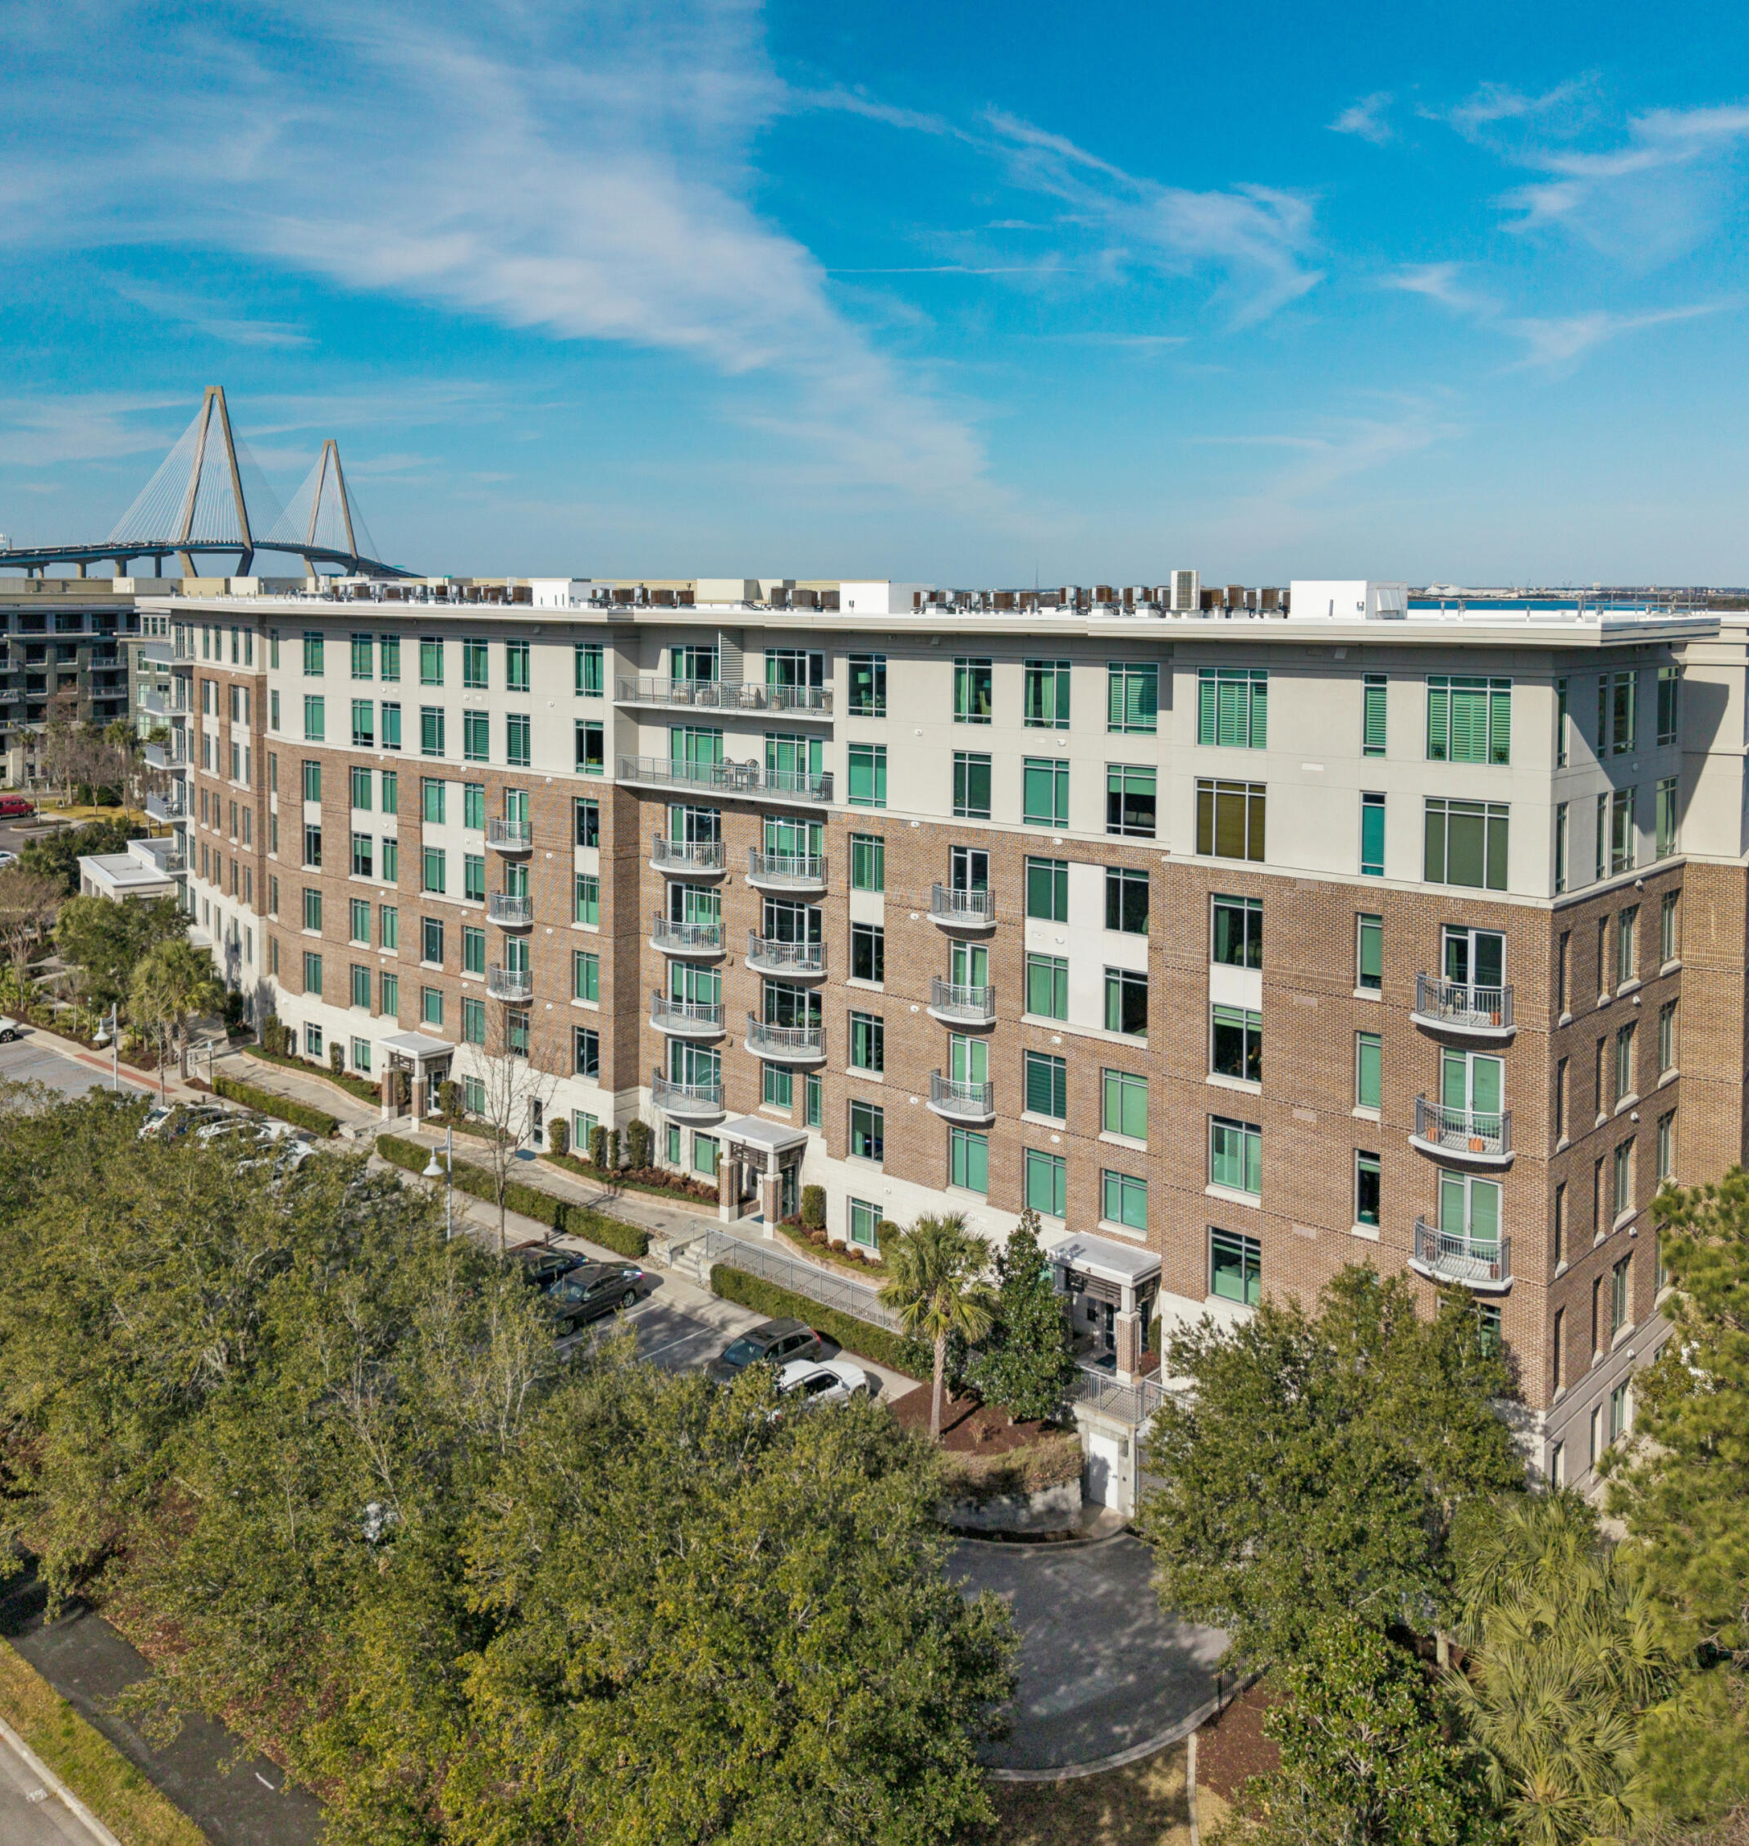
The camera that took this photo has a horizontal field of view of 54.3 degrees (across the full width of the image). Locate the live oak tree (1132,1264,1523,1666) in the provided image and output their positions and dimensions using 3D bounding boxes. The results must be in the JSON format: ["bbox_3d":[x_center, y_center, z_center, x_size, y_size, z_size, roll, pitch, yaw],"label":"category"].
[{"bbox_3d":[10.526,13.006,39.500,8.700,9.900,8.400,0,10,0],"label":"live oak tree"}]

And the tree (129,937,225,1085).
[{"bbox_3d":[-34.419,4.333,84.500,4.400,7.000,4.400,0,10,0],"label":"tree"}]

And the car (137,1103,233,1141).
[{"bbox_3d":[-30.900,8.932,76.500,1.850,1.550,4.600,8,13,38],"label":"car"}]

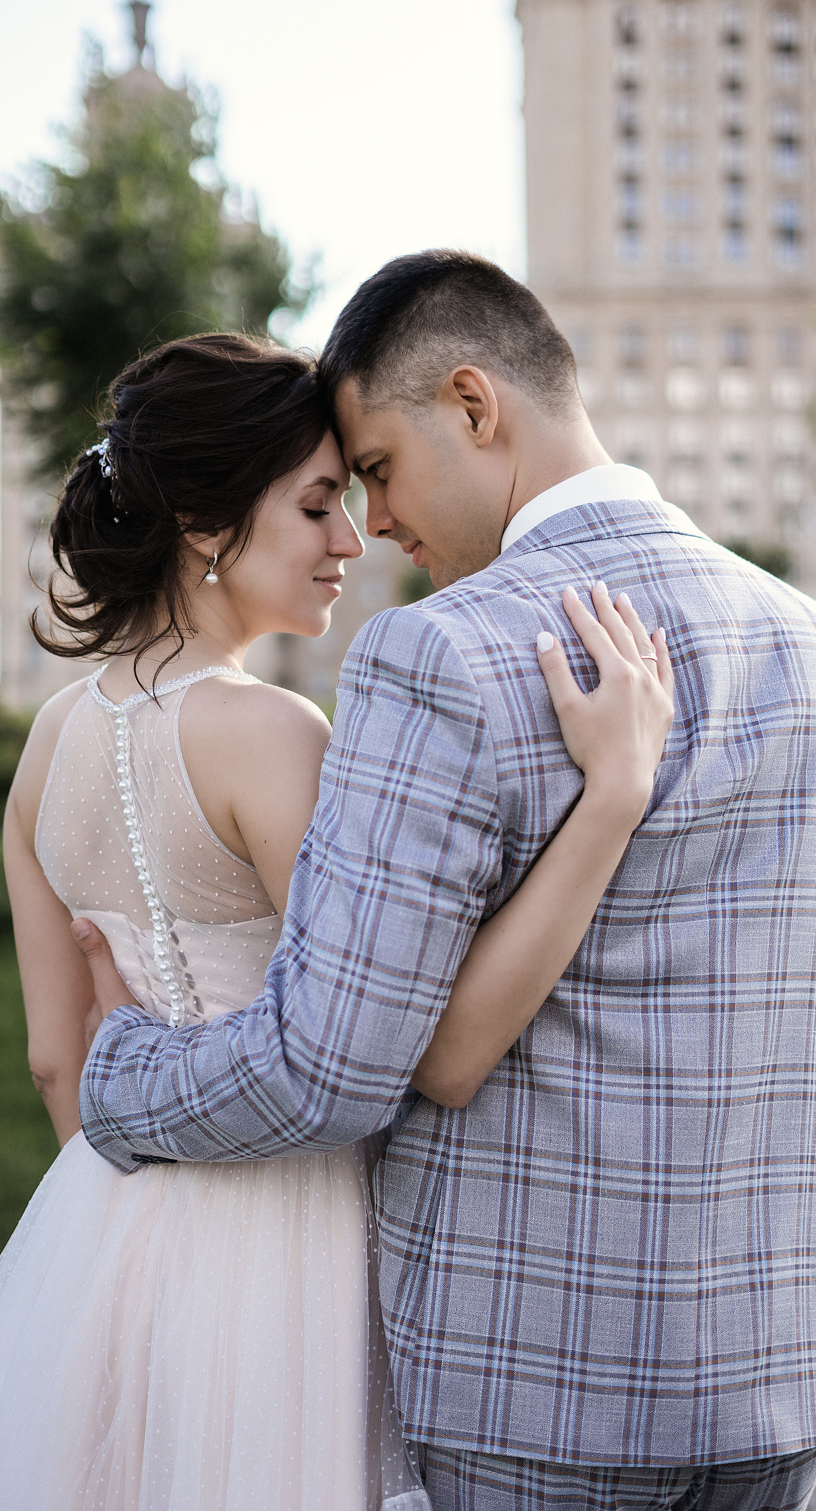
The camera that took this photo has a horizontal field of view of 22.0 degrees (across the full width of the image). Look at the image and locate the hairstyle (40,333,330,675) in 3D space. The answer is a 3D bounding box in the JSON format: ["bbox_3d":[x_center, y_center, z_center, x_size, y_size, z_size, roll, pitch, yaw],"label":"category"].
[{"bbox_3d":[-0.180,-0.201,1.680,0.233,0.265,0.195,-1,3,-6],"label":"hairstyle"}]

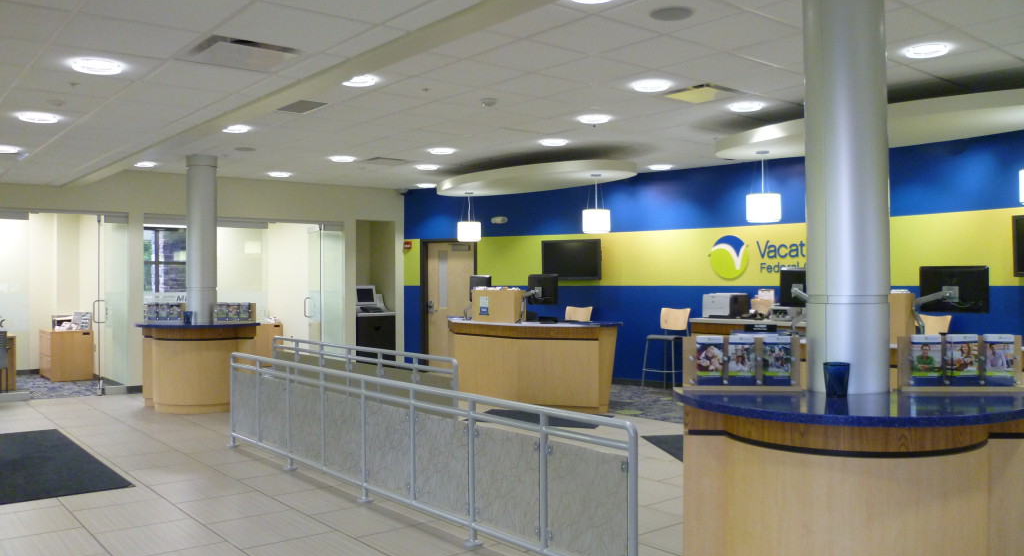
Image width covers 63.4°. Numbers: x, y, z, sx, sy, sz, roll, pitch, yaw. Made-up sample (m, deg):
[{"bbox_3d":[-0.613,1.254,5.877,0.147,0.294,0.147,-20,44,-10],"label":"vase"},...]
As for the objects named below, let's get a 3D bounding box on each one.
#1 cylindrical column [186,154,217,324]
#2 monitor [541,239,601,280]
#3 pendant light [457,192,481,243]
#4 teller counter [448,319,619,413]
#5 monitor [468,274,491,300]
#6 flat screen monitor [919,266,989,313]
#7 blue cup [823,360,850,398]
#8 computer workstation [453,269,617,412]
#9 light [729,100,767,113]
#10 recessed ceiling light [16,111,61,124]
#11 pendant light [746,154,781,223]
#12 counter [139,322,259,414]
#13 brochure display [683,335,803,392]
[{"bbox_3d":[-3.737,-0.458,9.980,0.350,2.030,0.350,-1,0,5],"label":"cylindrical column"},{"bbox_3d":[0.905,-0.269,12.600,0.980,0.615,0.100,0,0,28],"label":"monitor"},{"bbox_3d":[-0.574,-0.804,11.050,0.315,0.655,0.315,-1,0,5],"label":"pendant light"},{"bbox_3d":[0.110,1.076,10.300,2.500,1.070,0.880,0,0,36],"label":"teller counter"},{"bbox_3d":[-0.412,0.147,11.000,0.080,0.345,0.500,0,0,-35],"label":"monitor"},{"bbox_3d":[3.312,0.090,6.200,0.080,0.345,0.485,0,0,-44],"label":"flat screen monitor"},{"bbox_3d":[1.435,0.449,3.660,0.110,0.152,0.110,-1,0,5],"label":"blue cup"},{"bbox_3d":[0.130,0.786,10.330,2.500,1.650,0.950,0,0,36],"label":"computer workstation"},{"bbox_3d":[2.024,-1.474,7.120,0.300,0.070,0.300,-1,0,5],"label":"light"},{"bbox_3d":[-3.418,-1.159,5.980,0.300,0.070,0.300,-1,0,5],"label":"recessed ceiling light"},{"bbox_3d":[2.340,-0.837,7.700,0.315,0.645,0.315,-1,0,5],"label":"pendant light"},{"bbox_3d":[-3.730,1.053,9.600,1.530,1.000,0.830,-1,0,2],"label":"counter"},{"bbox_3d":[1.079,0.400,3.870,0.530,0.258,0.085,-1,0,5],"label":"brochure display"}]

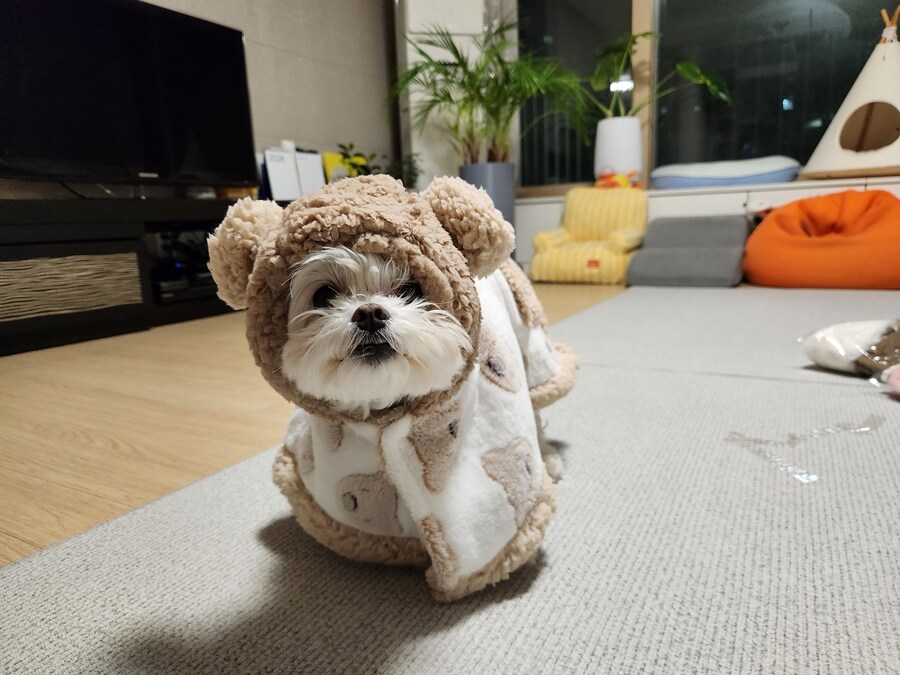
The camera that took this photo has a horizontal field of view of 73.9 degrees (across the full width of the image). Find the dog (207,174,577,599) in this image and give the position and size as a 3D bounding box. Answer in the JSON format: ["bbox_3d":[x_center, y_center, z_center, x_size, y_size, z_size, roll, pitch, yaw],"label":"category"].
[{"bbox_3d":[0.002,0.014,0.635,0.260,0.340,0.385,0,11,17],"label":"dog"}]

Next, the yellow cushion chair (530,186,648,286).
[{"bbox_3d":[0.732,-0.537,3.127,0.525,0.460,0.470,5,13,36],"label":"yellow cushion chair"}]

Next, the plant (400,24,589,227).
[{"bbox_3d":[0.245,-1.054,3.459,1.020,1.398,0.880,3,12,30],"label":"plant"}]

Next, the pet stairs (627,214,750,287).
[{"bbox_3d":[1.139,-0.414,2.826,0.460,0.287,0.530,3,12,30],"label":"pet stairs"}]

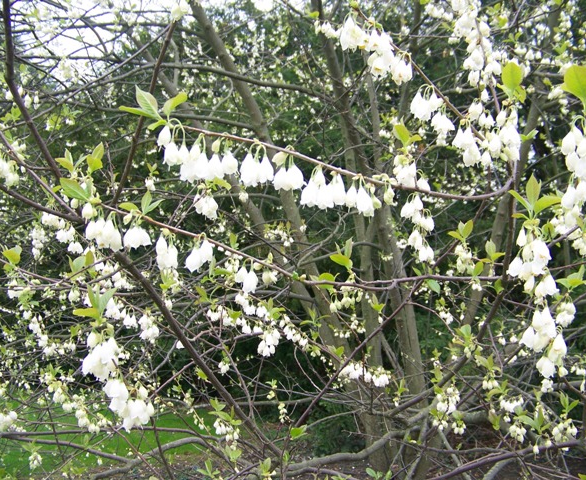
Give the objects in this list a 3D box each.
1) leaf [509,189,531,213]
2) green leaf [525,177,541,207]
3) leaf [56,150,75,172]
[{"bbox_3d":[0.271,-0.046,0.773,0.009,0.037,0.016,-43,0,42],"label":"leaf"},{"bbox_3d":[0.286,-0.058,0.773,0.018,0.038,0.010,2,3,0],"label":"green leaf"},{"bbox_3d":[-0.344,-0.119,0.980,0.030,0.033,0.021,0,0,0],"label":"leaf"}]

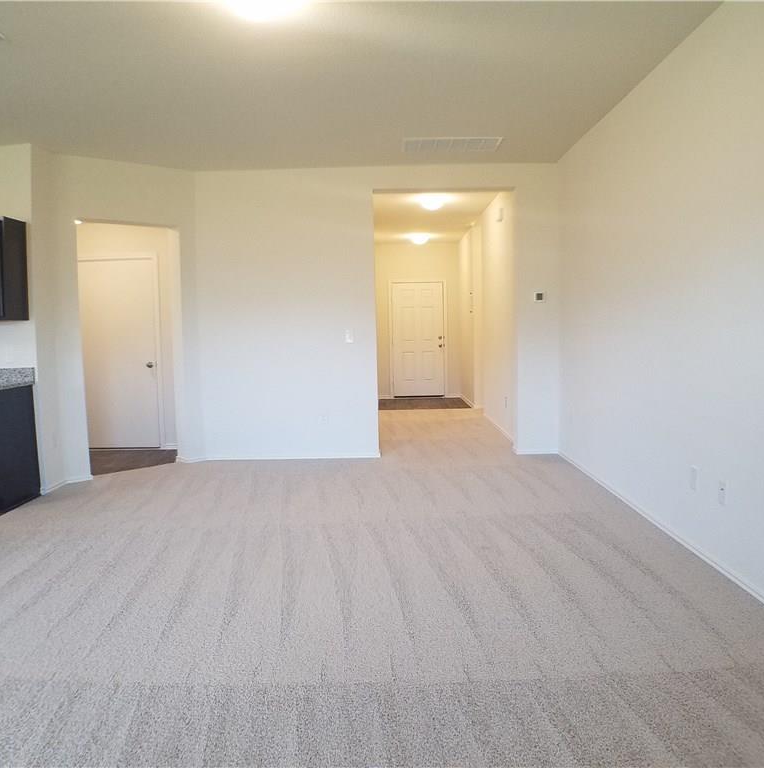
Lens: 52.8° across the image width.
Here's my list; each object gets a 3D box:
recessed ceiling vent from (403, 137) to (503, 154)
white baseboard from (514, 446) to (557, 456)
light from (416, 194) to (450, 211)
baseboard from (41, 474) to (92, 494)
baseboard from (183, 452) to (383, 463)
[{"bbox_3d":[0.585,-1.996,6.444,0.800,0.025,0.500,-1,4,0],"label":"recessed ceiling vent"},{"bbox_3d":[1.506,0.653,7.446,0.400,0.065,0.025,-1,4,0],"label":"white baseboard"},{"bbox_3d":[0.590,-2.074,8.902,0.340,0.110,0.340,-1,4,0],"label":"light"},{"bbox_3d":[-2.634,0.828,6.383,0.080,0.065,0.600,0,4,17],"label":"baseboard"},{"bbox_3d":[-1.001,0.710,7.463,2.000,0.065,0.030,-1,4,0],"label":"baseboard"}]

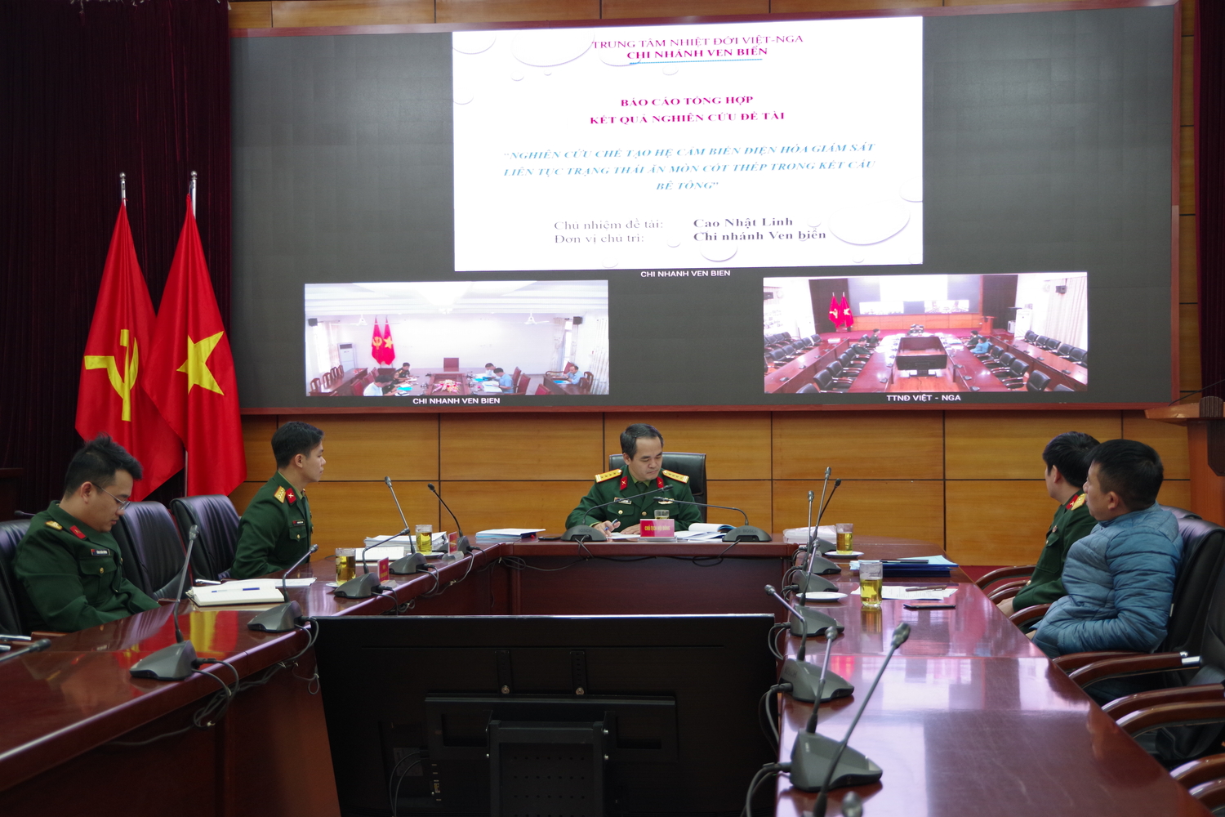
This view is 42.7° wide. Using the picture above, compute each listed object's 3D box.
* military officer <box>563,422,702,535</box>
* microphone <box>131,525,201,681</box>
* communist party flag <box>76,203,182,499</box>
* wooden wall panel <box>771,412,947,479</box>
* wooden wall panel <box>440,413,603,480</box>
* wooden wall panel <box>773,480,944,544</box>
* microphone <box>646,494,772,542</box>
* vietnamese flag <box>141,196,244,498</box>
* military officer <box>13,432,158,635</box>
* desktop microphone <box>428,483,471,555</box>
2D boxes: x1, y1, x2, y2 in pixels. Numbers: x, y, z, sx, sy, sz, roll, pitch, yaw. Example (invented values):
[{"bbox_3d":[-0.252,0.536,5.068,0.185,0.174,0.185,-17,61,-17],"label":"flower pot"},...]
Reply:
[{"bbox_3d":[0.102,0.708,7.450,0.640,1.280,0.750,0,0,5],"label":"military officer"},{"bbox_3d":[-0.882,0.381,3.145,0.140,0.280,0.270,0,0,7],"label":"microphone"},{"bbox_3d":[-3.350,-0.372,10.850,0.670,2.120,0.330,0,0,7],"label":"communist party flag"},{"bbox_3d":[1.726,0.245,10.994,1.180,0.520,0.040,0,0,6],"label":"wooden wall panel"},{"bbox_3d":[-0.658,0.258,11.263,1.180,0.520,0.040,0,0,6],"label":"wooden wall panel"},{"bbox_3d":[1.729,0.803,11.000,1.190,0.590,0.030,0,0,7],"label":"wooden wall panel"},{"bbox_3d":[0.441,0.494,7.030,0.540,0.220,0.190,0,0,7],"label":"microphone"},{"bbox_3d":[-2.869,-0.388,10.750,0.630,2.100,0.330,0,0,7],"label":"vietnamese flag"},{"bbox_3d":[-1.286,0.674,4.046,0.720,1.210,0.560,0,0,27],"label":"military officer"},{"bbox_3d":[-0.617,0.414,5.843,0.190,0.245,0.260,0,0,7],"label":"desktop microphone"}]

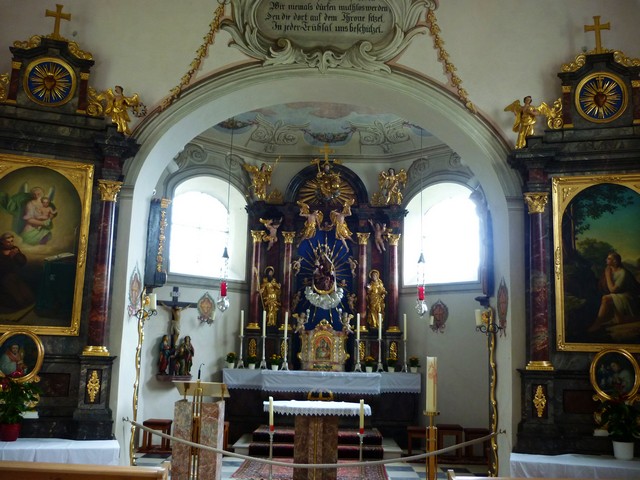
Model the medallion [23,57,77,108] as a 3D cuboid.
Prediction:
[{"bbox_3d":[-2.500,-1.467,5.649,0.460,0.460,0.070,5,-10,-17],"label":"medallion"}]

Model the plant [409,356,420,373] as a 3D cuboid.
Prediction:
[{"bbox_3d":[1.573,2.073,10.156,0.190,0.269,0.190,2,-9,0],"label":"plant"}]

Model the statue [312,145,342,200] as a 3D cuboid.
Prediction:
[{"bbox_3d":[0.136,-1.228,11.095,0.510,0.950,0.340,2,-9,0],"label":"statue"}]

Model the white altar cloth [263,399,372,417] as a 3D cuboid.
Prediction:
[{"bbox_3d":[-0.027,1.824,6.643,1.180,0.120,0.570,2,-9,0],"label":"white altar cloth"}]

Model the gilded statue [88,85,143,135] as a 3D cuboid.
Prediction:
[{"bbox_3d":[-1.898,-1.220,5.736,0.470,0.422,0.220,3,-9,-8],"label":"gilded statue"}]

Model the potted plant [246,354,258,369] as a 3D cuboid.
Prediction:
[{"bbox_3d":[-1.123,2.020,10.153,0.190,0.258,0.190,2,-9,0],"label":"potted plant"}]

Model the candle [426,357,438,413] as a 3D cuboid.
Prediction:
[{"bbox_3d":[1.201,1.550,6.542,0.110,0.581,0.110,2,-9,0],"label":"candle"}]

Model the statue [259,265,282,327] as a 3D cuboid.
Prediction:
[{"bbox_3d":[-0.876,0.983,10.618,0.350,1.023,0.300,2,-9,0],"label":"statue"}]

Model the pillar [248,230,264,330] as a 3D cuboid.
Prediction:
[{"bbox_3d":[-1.116,0.712,10.720,0.240,1.730,0.240,2,-9,0],"label":"pillar"}]

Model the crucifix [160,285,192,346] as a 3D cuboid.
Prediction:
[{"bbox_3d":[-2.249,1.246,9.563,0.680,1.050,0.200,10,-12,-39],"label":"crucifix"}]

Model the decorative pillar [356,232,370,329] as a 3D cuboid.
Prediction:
[{"bbox_3d":[0.772,0.730,10.826,0.250,1.751,0.250,2,-9,0],"label":"decorative pillar"}]

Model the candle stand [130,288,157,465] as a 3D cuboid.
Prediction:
[{"bbox_3d":[-1.977,1.662,6.661,0.250,2.262,0.220,2,-9,0],"label":"candle stand"}]

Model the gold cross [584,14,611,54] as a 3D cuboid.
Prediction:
[{"bbox_3d":[2.906,-2.148,6.389,0.265,0.427,0.050,-1,-10,15],"label":"gold cross"}]

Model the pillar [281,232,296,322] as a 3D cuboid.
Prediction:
[{"bbox_3d":[-0.553,0.713,10.761,0.240,1.741,0.240,2,-9,0],"label":"pillar"}]

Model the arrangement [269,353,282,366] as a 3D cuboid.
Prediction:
[{"bbox_3d":[-0.737,2.020,10.104,0.190,0.260,0.190,2,-9,0],"label":"arrangement"}]

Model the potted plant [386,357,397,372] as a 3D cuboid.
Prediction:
[{"bbox_3d":[1.189,2.062,10.111,0.190,0.250,0.190,2,-9,0],"label":"potted plant"}]

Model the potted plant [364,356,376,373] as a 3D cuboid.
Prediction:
[{"bbox_3d":[0.840,2.072,10.153,0.190,0.260,0.190,2,-9,0],"label":"potted plant"}]

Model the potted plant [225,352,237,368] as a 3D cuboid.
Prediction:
[{"bbox_3d":[-1.489,2.005,10.152,0.190,0.260,0.190,2,-9,0],"label":"potted plant"}]

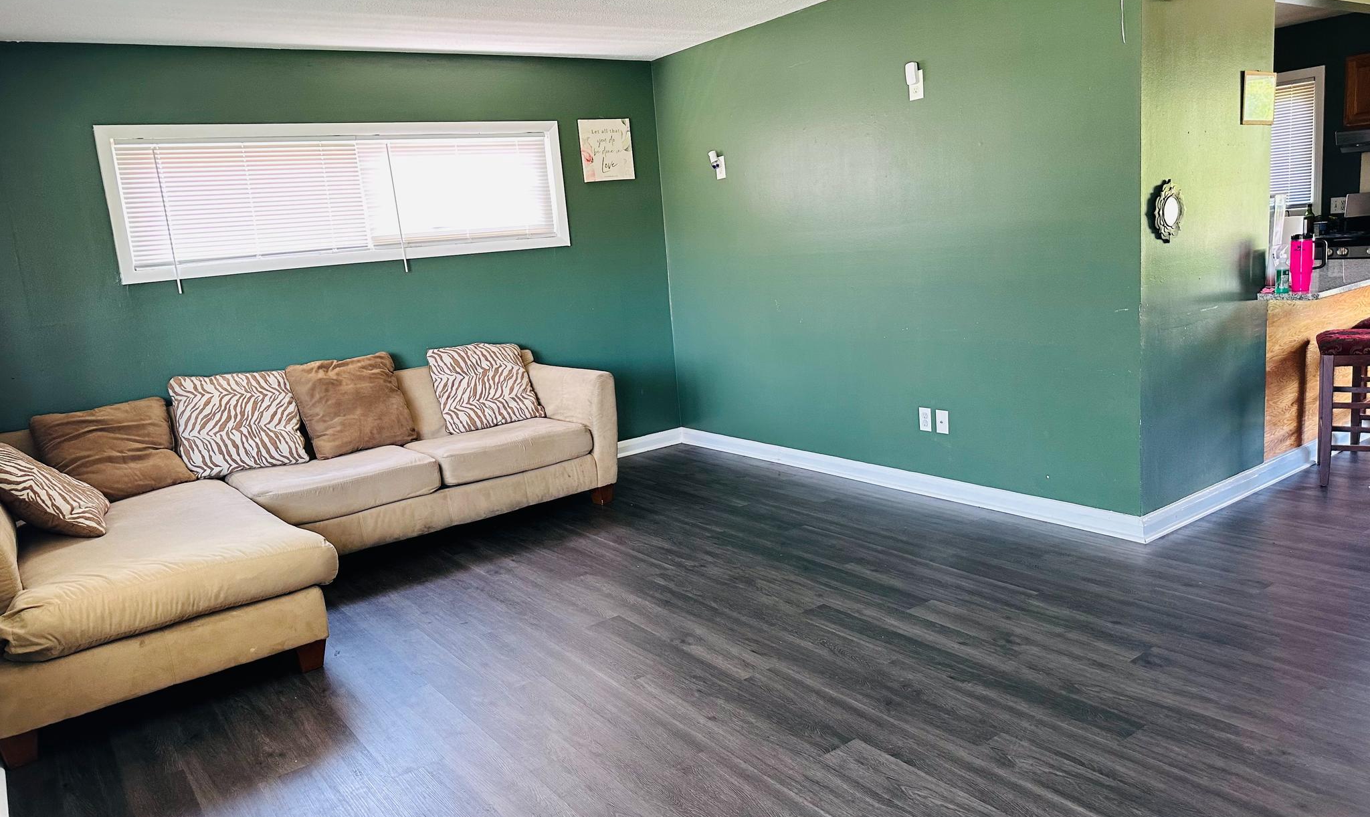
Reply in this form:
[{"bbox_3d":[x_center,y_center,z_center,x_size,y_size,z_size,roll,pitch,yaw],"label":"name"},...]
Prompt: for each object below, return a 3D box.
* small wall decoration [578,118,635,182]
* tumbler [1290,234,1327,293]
[{"bbox_3d":[-0.477,-1.618,5.937,0.367,0.370,0.025,-12,13,-34],"label":"small wall decoration"},{"bbox_3d":[2.724,-0.636,4.150,0.090,0.255,0.139,-15,14,-43],"label":"tumbler"}]

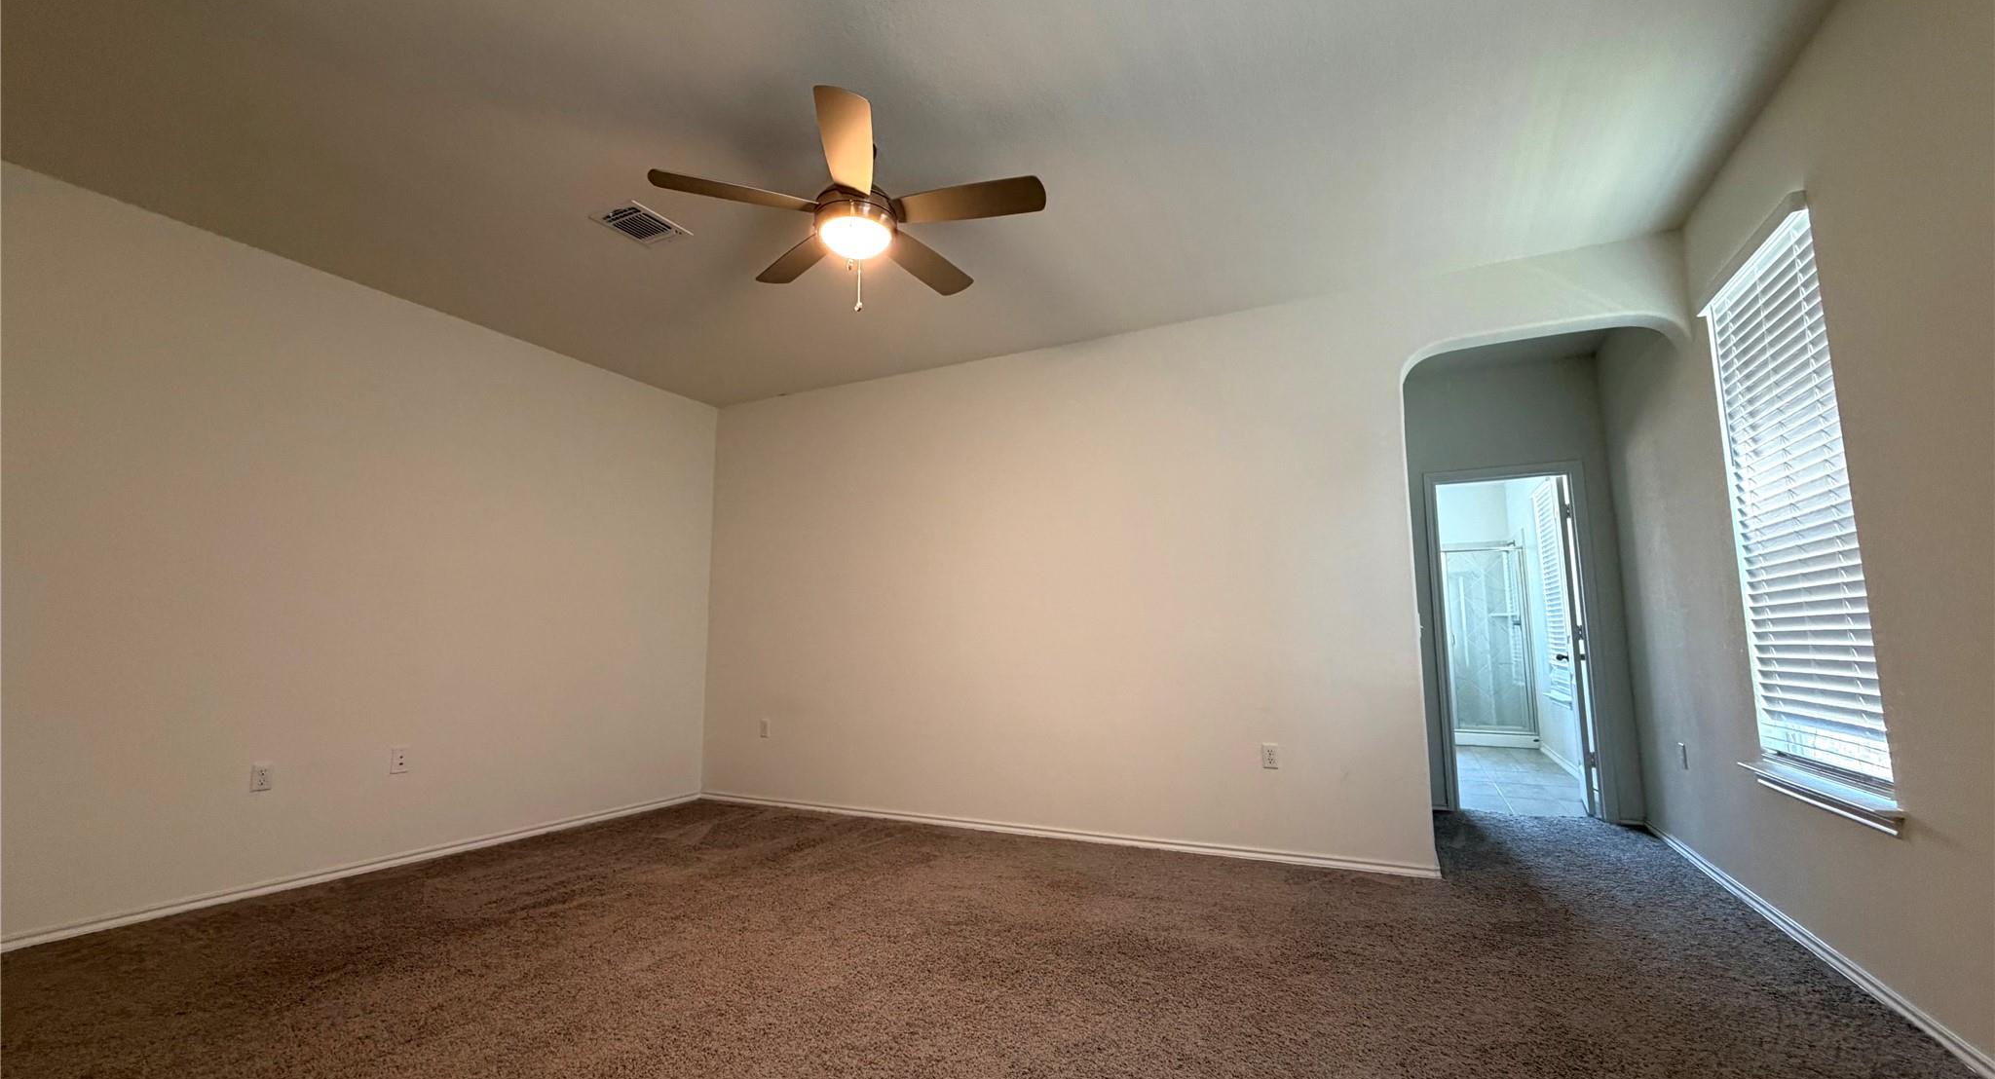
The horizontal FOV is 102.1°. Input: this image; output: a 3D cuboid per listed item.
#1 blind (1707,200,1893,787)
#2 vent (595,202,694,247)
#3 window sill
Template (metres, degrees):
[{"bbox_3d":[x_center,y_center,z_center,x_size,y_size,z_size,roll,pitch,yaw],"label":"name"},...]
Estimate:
[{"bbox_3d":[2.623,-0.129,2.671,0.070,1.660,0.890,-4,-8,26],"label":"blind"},{"bbox_3d":[-1.465,-1.283,3.331,0.258,0.020,0.304,-4,-8,26],"label":"vent"},{"bbox_3d":[2.592,0.806,2.550,0.120,0.085,0.970,-4,-8,26],"label":"window sill"}]

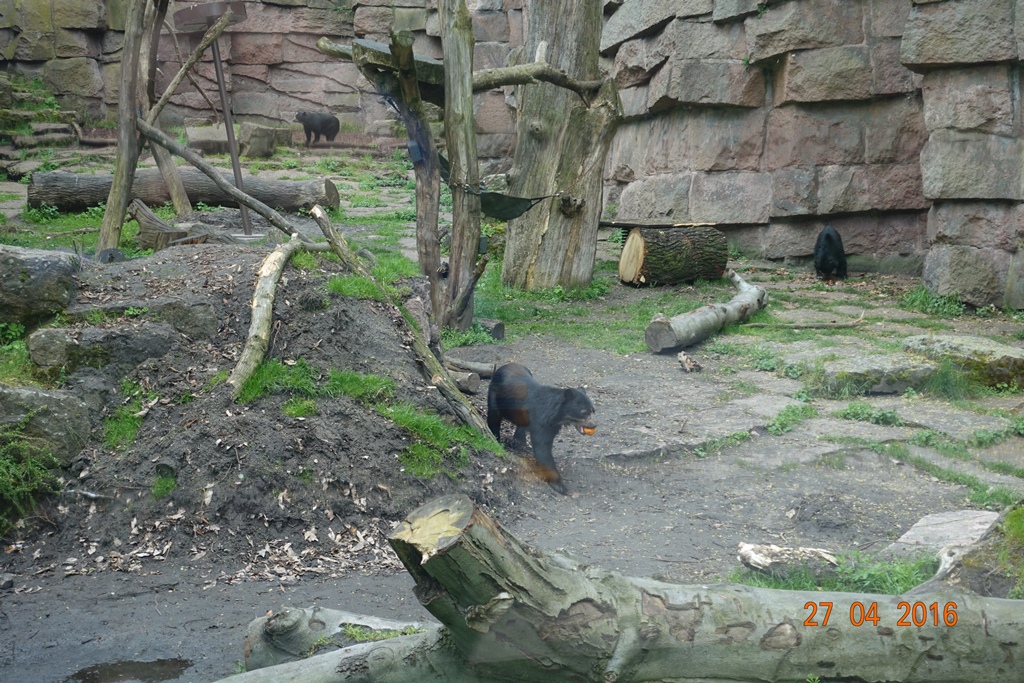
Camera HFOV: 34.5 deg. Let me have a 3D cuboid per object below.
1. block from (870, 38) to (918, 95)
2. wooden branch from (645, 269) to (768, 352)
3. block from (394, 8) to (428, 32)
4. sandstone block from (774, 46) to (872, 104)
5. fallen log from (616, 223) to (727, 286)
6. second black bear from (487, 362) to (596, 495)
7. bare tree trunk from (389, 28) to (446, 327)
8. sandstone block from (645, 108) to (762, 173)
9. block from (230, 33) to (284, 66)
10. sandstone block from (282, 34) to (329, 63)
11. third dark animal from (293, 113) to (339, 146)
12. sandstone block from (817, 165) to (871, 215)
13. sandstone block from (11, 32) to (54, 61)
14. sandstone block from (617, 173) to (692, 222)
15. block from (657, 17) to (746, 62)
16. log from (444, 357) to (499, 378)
[{"bbox_3d":[5.218,-3.745,22.500,0.620,0.742,0.550,3,9,18],"label":"block"},{"bbox_3d":[2.368,-0.432,19.660,0.720,0.420,3.607,6,14,27],"label":"wooden branch"},{"bbox_3d":[-2.437,-7.816,40.273,0.824,0.573,0.550,0,7,0],"label":"block"},{"bbox_3d":[4.306,-3.672,22.800,1.280,0.775,0.600,3,9,18],"label":"sandstone block"},{"bbox_3d":[2.099,-1.130,21.500,1.220,0.710,0.730,-4,9,-22],"label":"fallen log"},{"bbox_3d":[0.220,0.671,13.714,0.500,0.800,1.220,-9,15,-36],"label":"second black bear"},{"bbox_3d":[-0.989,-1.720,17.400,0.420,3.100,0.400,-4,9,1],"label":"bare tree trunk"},{"bbox_3d":[2.799,-2.936,23.900,1.650,0.912,0.600,4,10,24],"label":"sandstone block"},{"bbox_3d":[-6.288,-7.229,40.797,1.268,0.775,0.600,0,7,-3],"label":"block"},{"bbox_3d":[-5.281,-7.537,42.370,1.173,0.714,0.600,-1,12,-3],"label":"sandstone block"},{"bbox_3d":[-4.730,-5.159,40.231,1.200,0.800,0.480,-7,14,-29],"label":"third dark animal"},{"bbox_3d":[4.674,-2.125,22.976,0.742,0.685,0.600,3,7,22],"label":"sandstone block"},{"bbox_3d":[-10.544,-6.509,36.300,0.920,0.631,0.600,-2,9,-12],"label":"sandstone block"},{"bbox_3d":[2.177,-2.119,24.176,1.149,0.722,0.600,3,7,22],"label":"sandstone block"},{"bbox_3d":[2.765,-4.389,23.835,1.254,0.627,0.650,2,13,8],"label":"block"},{"bbox_3d":[-0.490,0.247,17.133,0.680,0.170,0.170,-3,13,-11],"label":"log"}]

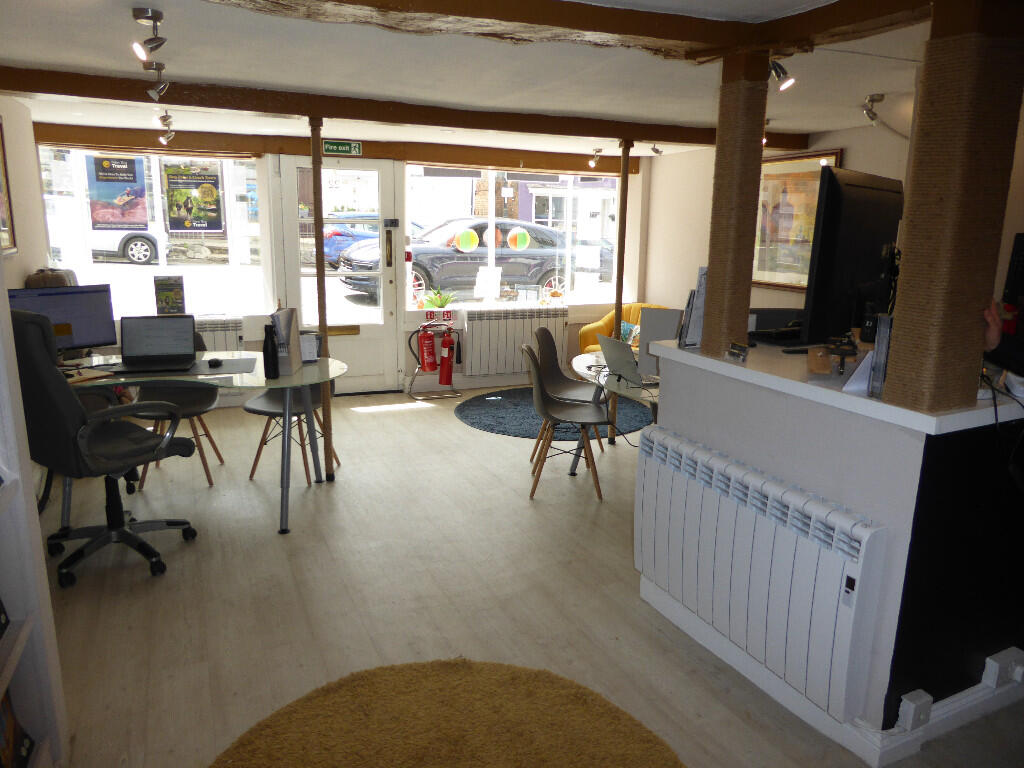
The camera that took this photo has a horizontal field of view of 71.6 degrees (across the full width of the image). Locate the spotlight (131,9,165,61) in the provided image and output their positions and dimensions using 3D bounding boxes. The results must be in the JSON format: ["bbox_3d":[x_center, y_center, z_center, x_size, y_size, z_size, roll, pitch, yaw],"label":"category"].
[{"bbox_3d":[-1.150,-1.103,2.250,0.105,0.135,0.085,-12,18,-44],"label":"spotlight"}]

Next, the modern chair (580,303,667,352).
[{"bbox_3d":[1.074,-0.318,6.553,0.740,0.780,0.720,9,15,33],"label":"modern chair"}]

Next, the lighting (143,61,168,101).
[{"bbox_3d":[-1.521,-1.288,3.035,0.085,0.140,0.100,12,17,39],"label":"lighting"}]

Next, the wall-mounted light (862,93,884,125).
[{"bbox_3d":[1.953,-1.482,3.820,0.110,0.160,0.110,-3,13,-18],"label":"wall-mounted light"}]

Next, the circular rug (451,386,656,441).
[{"bbox_3d":[0.337,0.210,5.883,1.660,0.020,1.660,1,12,0],"label":"circular rug"}]

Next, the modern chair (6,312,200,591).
[{"bbox_3d":[-1.783,0.233,3.099,0.660,1.130,0.700,10,16,37],"label":"modern chair"}]

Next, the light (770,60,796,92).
[{"bbox_3d":[1.101,-1.264,2.900,0.110,0.140,0.110,-2,13,-12],"label":"light"}]

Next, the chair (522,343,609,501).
[{"bbox_3d":[0.309,0.195,4.006,0.510,0.820,0.465,2,13,3],"label":"chair"}]

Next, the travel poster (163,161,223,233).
[{"bbox_3d":[-2.578,-1.517,5.774,0.400,0.540,0.020,-5,14,-23],"label":"travel poster"}]

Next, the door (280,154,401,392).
[{"bbox_3d":[-1.414,-0.850,5.885,0.898,1.949,0.060,-4,14,-19],"label":"door"}]

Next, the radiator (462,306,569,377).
[{"bbox_3d":[0.030,-0.390,6.321,0.969,0.591,0.100,-4,14,-19],"label":"radiator"}]

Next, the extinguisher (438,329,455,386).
[{"bbox_3d":[-0.572,-0.227,6.342,0.140,0.500,0.140,-2,13,-11],"label":"extinguisher"}]

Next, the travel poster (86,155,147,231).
[{"bbox_3d":[-3.087,-1.499,5.556,0.400,0.570,0.020,-5,14,-23],"label":"travel poster"}]

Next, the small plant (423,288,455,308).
[{"bbox_3d":[-0.633,-0.747,6.188,0.260,0.170,0.260,-4,14,-19],"label":"small plant"}]

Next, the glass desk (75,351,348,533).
[{"bbox_3d":[-1.624,0.270,3.844,1.480,0.730,0.980,1,12,0],"label":"glass desk"}]

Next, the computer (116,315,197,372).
[{"bbox_3d":[-1.835,-0.219,3.654,0.360,0.251,0.273,-4,14,-20],"label":"computer"}]

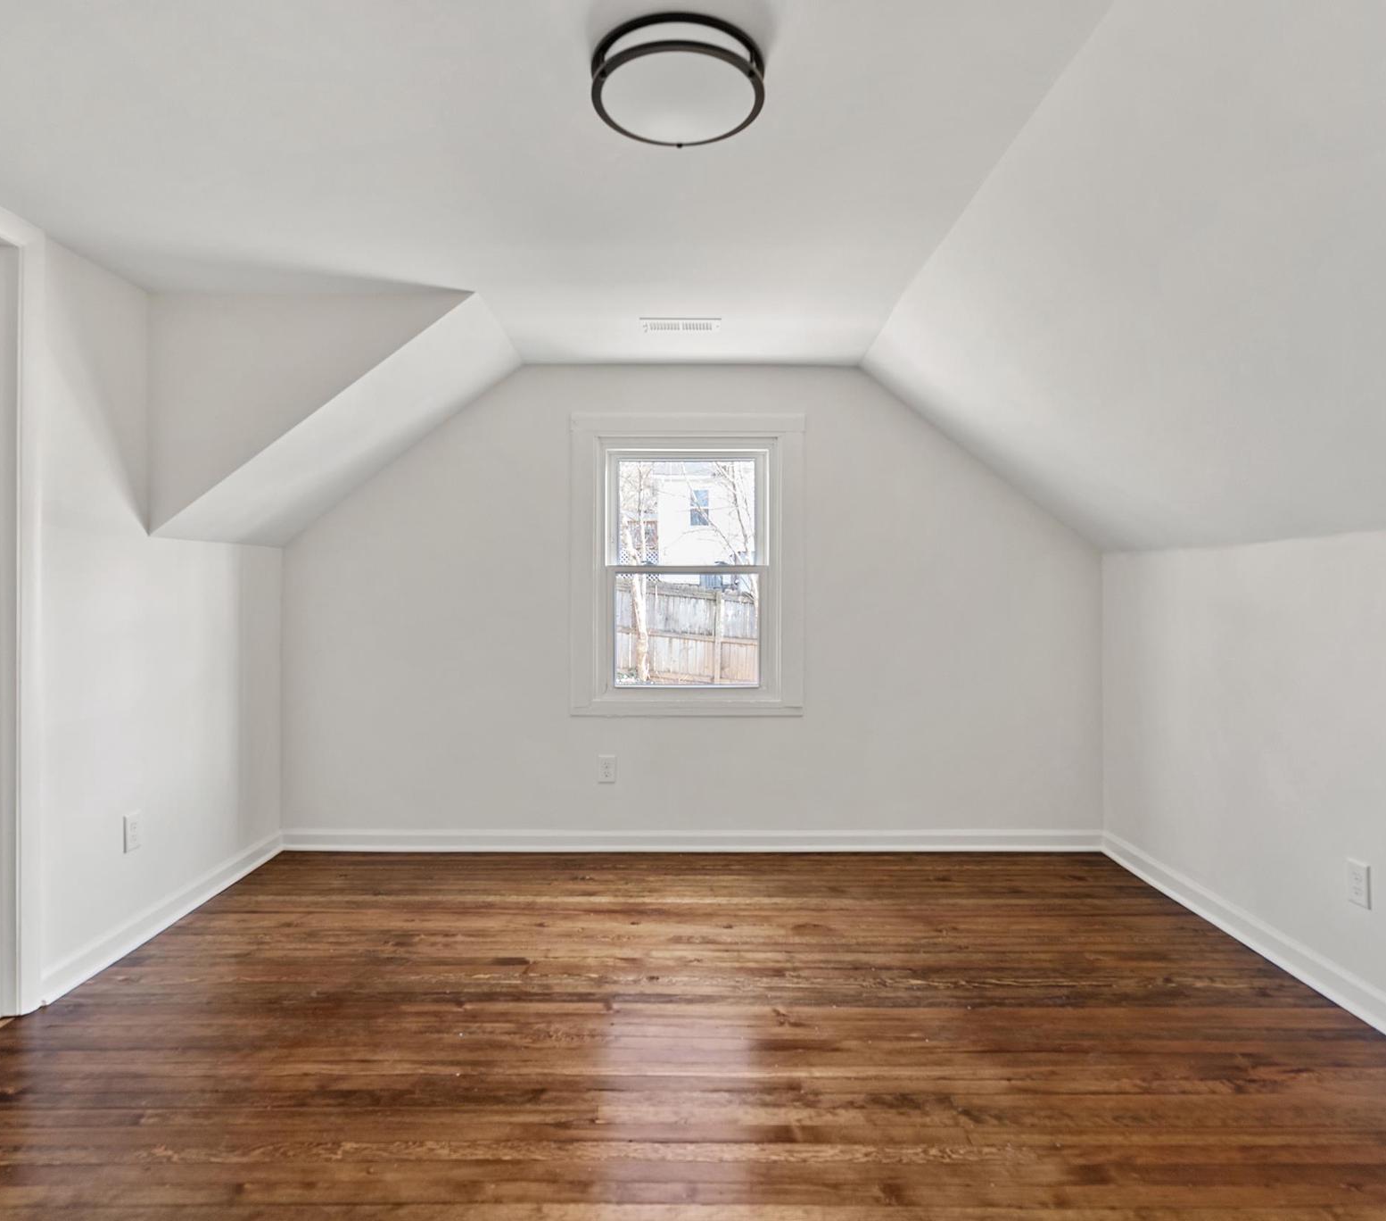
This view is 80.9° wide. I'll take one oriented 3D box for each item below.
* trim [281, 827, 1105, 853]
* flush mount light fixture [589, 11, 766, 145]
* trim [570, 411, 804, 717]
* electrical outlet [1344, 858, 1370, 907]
[{"bbox_3d":[0.000,0.995,3.510,3.550,0.108,0.020,0,1,0],"label":"trim"},{"bbox_3d":[-0.028,-1.010,1.580,0.330,0.070,0.330,0,1,0],"label":"flush mount light fixture"},{"bbox_3d":[-0.022,-0.198,3.530,1.000,1.300,0.100,0,1,0],"label":"trim"},{"bbox_3d":[1.771,0.728,2.163,0.010,0.115,0.071,0,1,0],"label":"electrical outlet"}]

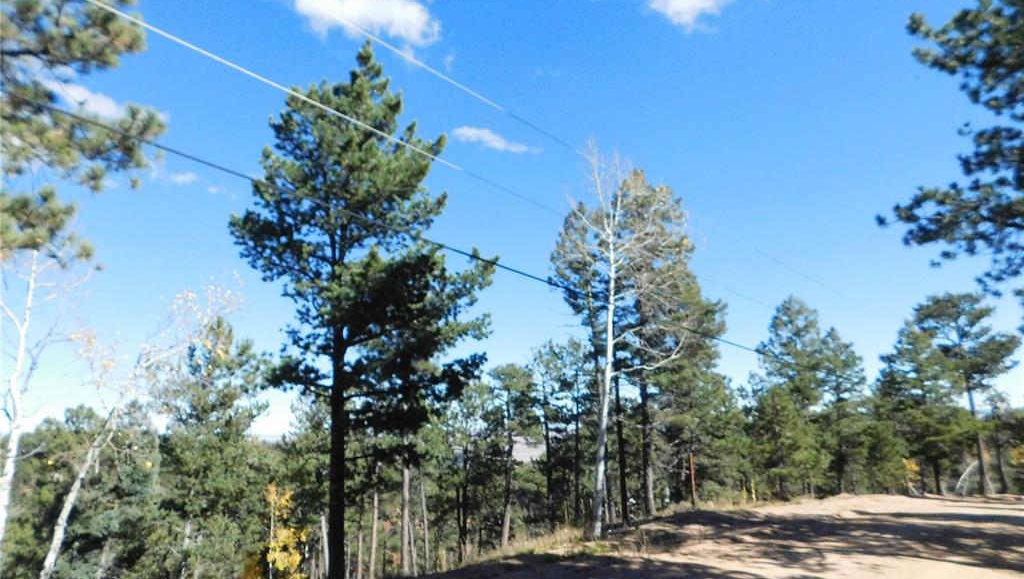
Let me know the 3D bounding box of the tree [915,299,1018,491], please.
[{"bbox_3d":[18.244,4.055,27.300,3.600,8.030,3.420,-9,-14,32],"label":"tree"}]

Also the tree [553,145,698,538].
[{"bbox_3d":[2.887,1.031,17.300,3.660,10.080,3.300,-4,-12,9],"label":"tree"}]

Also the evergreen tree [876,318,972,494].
[{"bbox_3d":[16.073,4.471,26.500,3.200,6.770,3.100,-9,-13,30],"label":"evergreen tree"}]

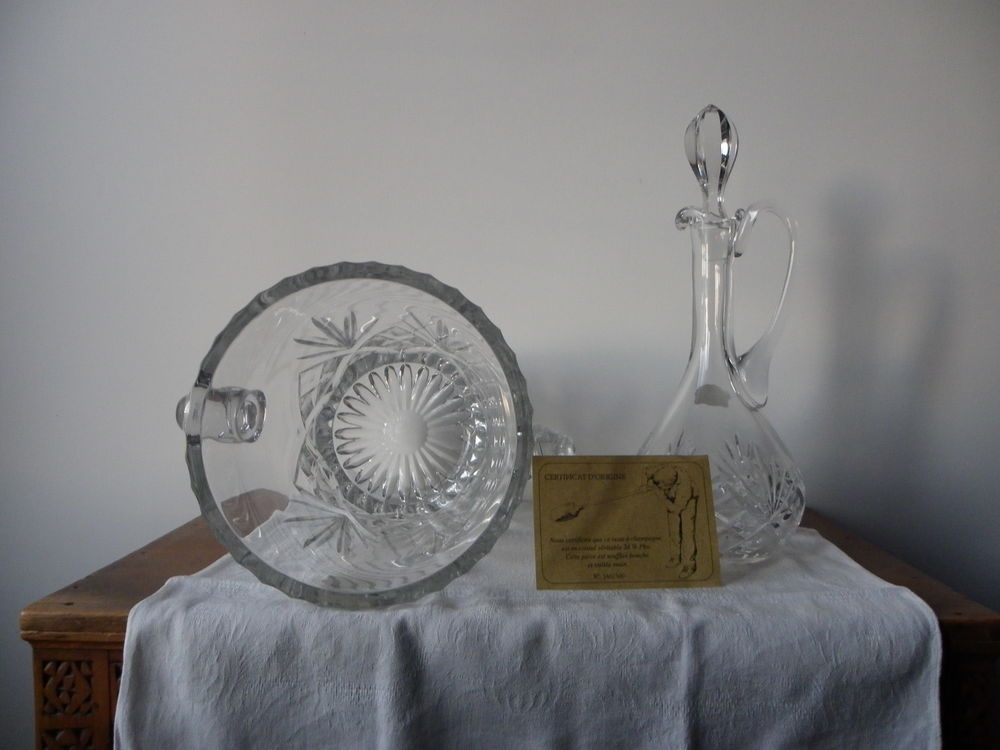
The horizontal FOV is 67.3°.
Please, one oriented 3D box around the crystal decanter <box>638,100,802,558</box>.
[{"bbox_3d":[0.158,-0.035,0.555,0.135,0.325,0.133,0,2,12],"label":"crystal decanter"}]

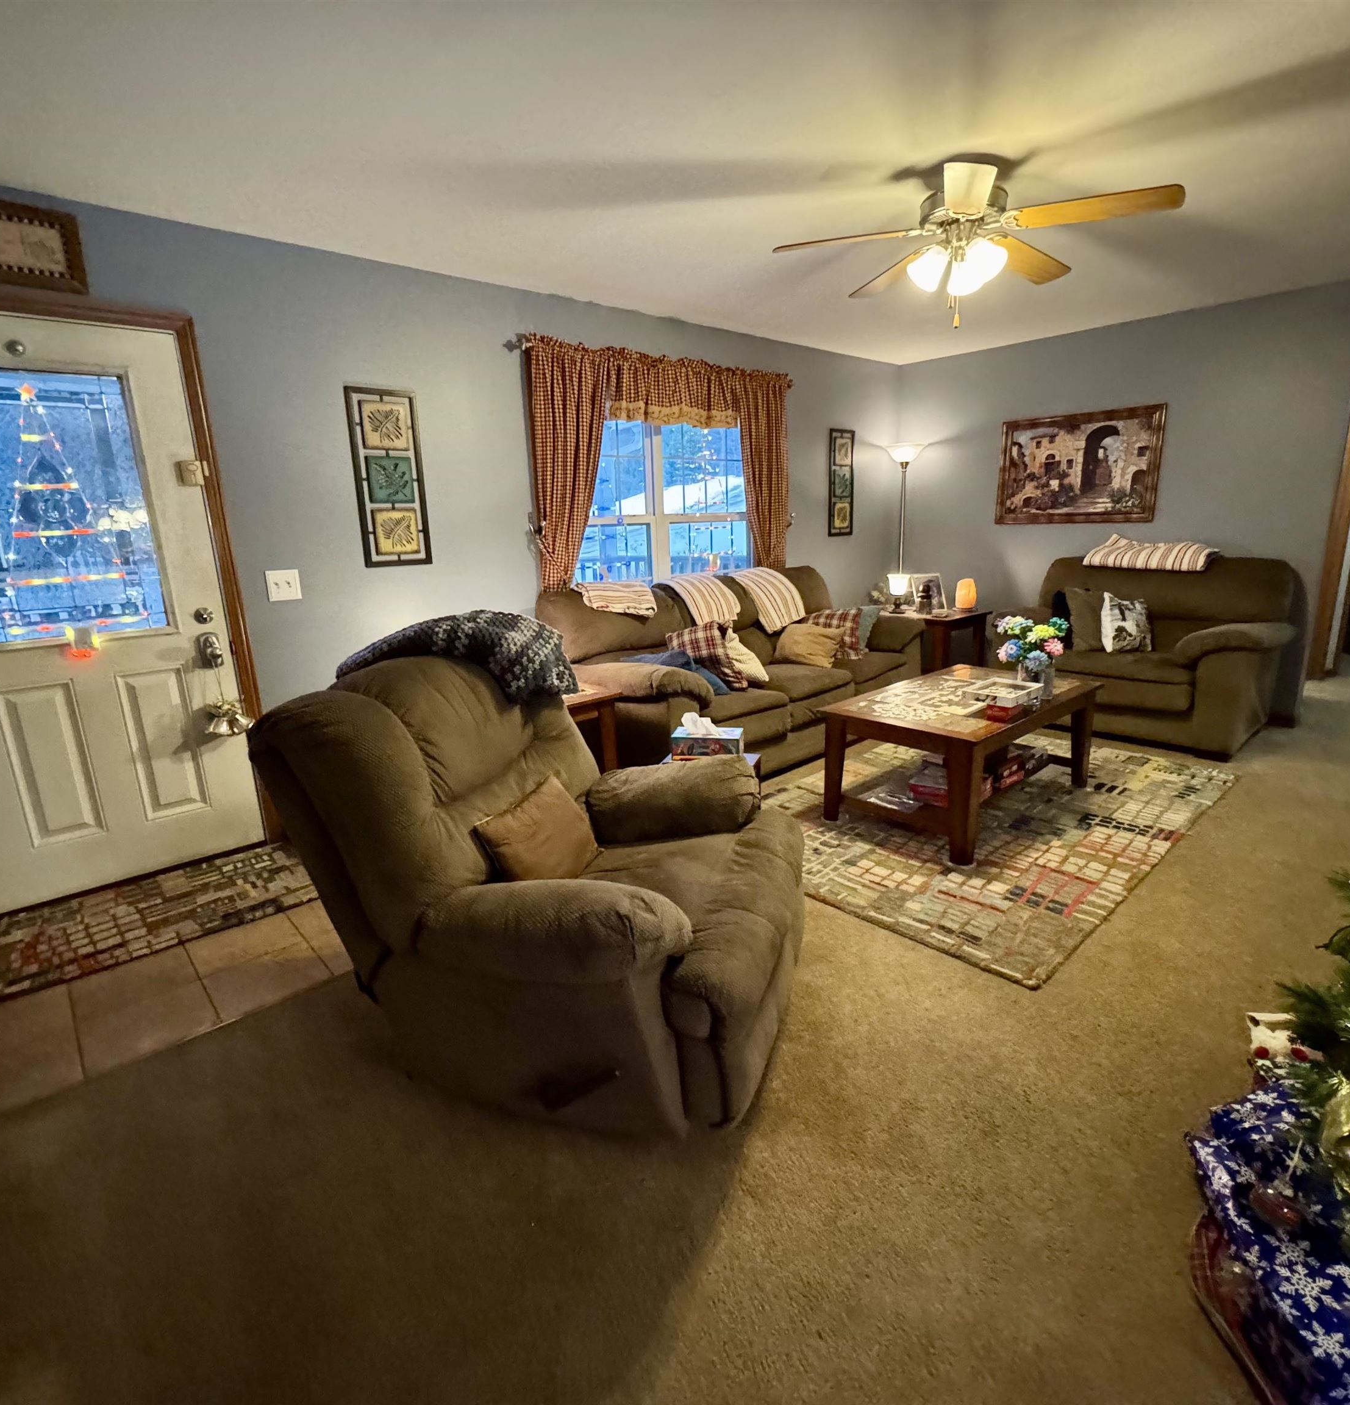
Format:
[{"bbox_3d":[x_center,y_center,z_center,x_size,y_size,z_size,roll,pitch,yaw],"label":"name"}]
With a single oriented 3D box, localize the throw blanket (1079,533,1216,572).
[{"bbox_3d":[2.933,-0.926,4.665,0.330,0.190,0.670,-14,18,-41],"label":"throw blanket"}]

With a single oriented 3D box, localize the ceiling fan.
[{"bbox_3d":[0.995,-1.577,2.662,1.280,0.501,1.280,-14,18,-40],"label":"ceiling fan"}]

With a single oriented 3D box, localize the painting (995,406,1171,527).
[{"bbox_3d":[2.735,-1.600,5.199,0.040,0.730,1.040,-14,18,-41],"label":"painting"}]

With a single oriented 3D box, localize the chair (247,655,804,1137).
[{"bbox_3d":[-0.264,0.359,1.973,1.130,1.000,0.960,2,14,18],"label":"chair"}]

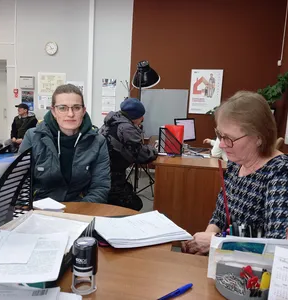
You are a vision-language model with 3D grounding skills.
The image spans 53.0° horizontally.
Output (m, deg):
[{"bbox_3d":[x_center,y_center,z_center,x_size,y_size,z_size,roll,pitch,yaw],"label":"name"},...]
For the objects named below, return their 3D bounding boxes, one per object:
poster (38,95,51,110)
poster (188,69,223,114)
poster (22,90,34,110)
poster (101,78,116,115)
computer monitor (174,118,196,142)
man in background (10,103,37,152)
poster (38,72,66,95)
[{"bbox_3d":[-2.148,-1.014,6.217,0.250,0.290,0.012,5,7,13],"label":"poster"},{"bbox_3d":[1.193,-1.110,5.526,0.590,0.840,0.025,5,7,13],"label":"poster"},{"bbox_3d":[-2.526,-1.064,6.299,0.297,0.420,0.015,5,7,13],"label":"poster"},{"bbox_3d":[-0.703,-1.072,5.874,0.300,0.735,0.015,5,7,13],"label":"poster"},{"bbox_3d":[0.482,-0.233,3.450,0.060,0.300,0.450,-3,1,42],"label":"computer monitor"},{"bbox_3d":[-2.494,-0.277,5.664,0.530,1.230,0.700,8,9,37],"label":"man in background"},{"bbox_3d":[-1.943,-1.394,6.126,0.630,0.465,0.018,5,7,13],"label":"poster"}]

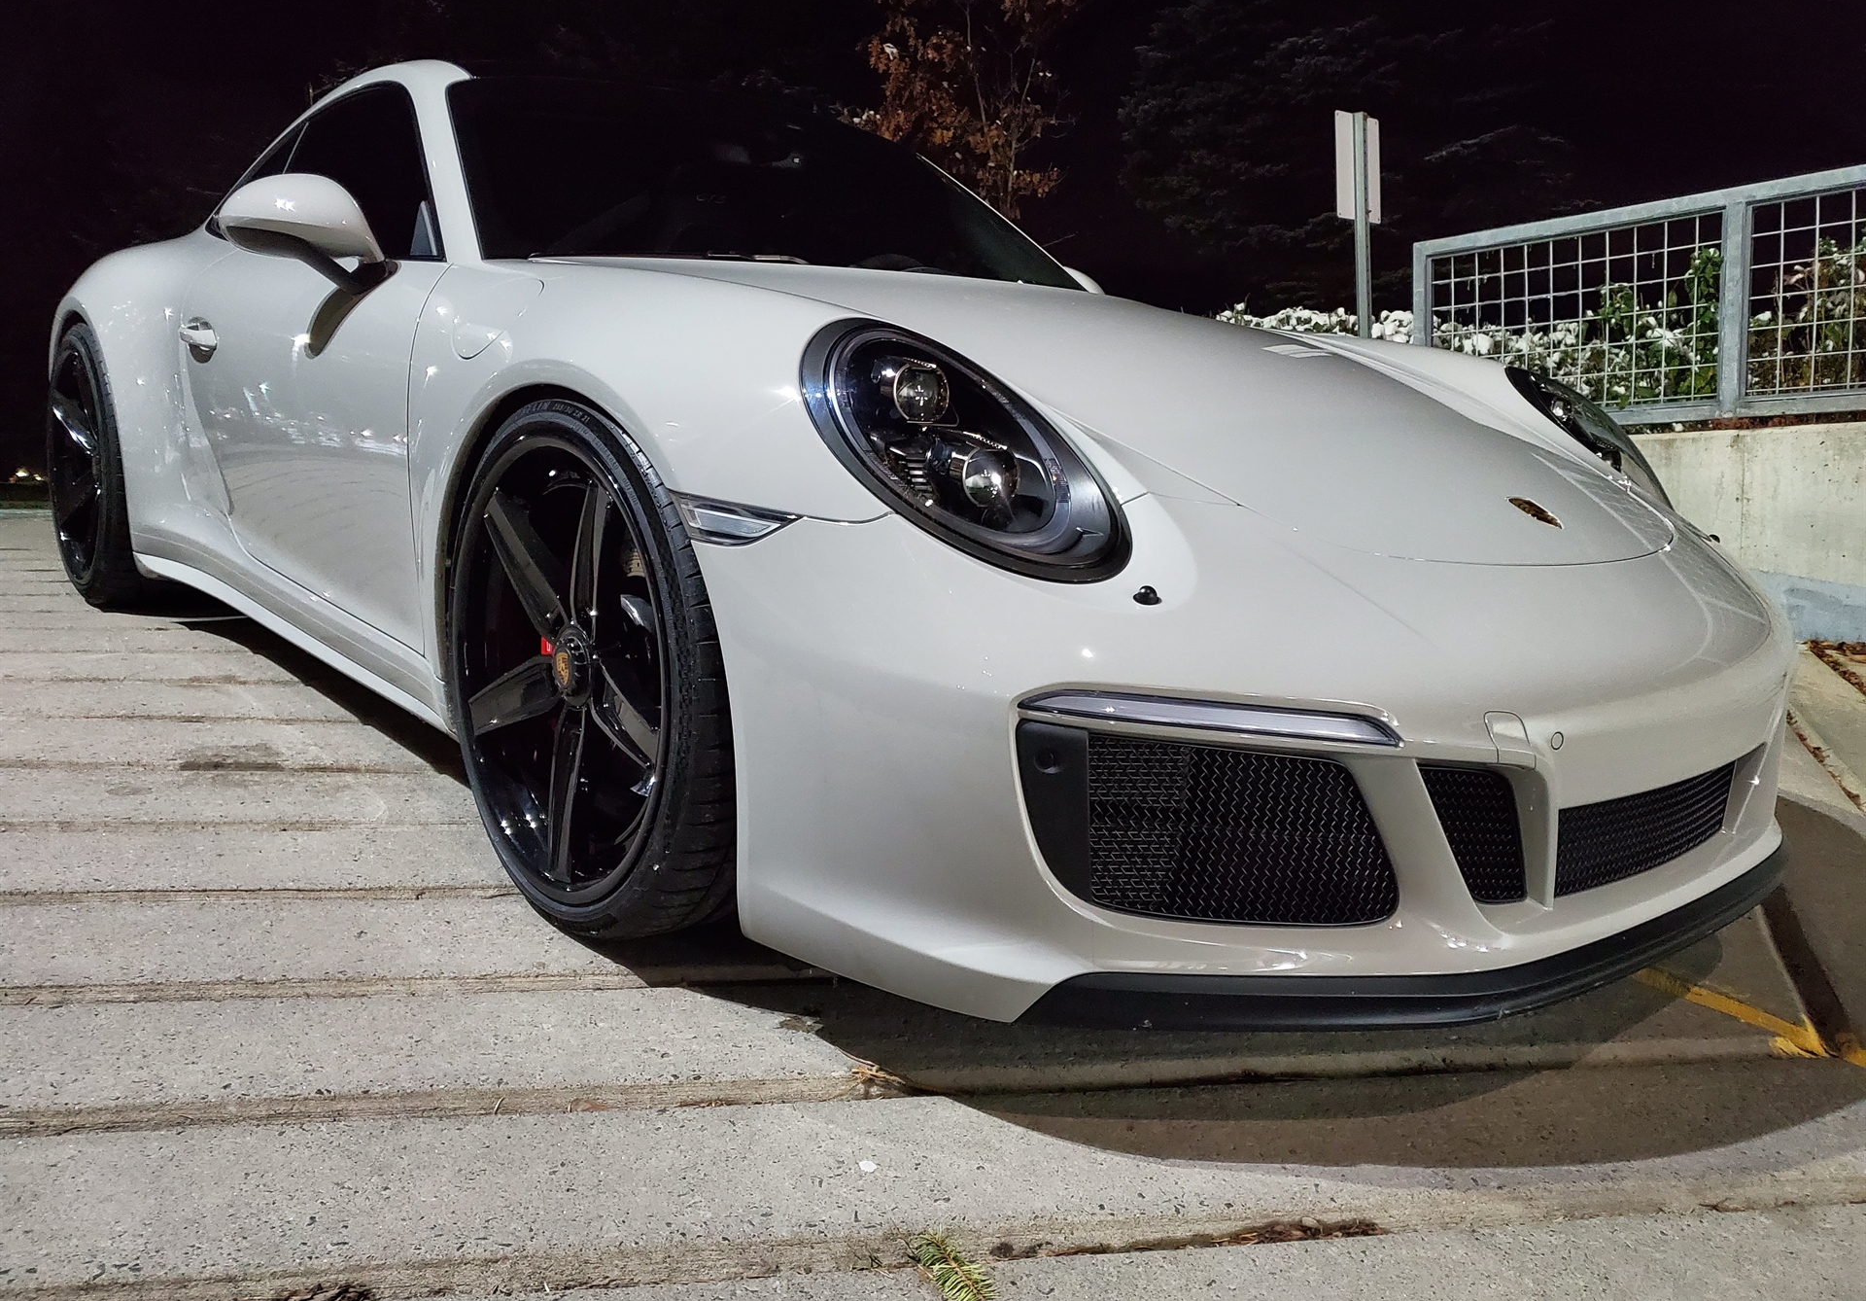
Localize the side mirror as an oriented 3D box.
[{"bbox_3d":[-0.938,-0.633,2.135,0.235,0.170,0.185,-7,16,-41],"label":"side mirror"}]

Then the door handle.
[{"bbox_3d":[-1.417,-0.597,2.701,0.055,0.075,0.180,-7,16,-41],"label":"door handle"}]

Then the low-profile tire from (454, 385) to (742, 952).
[{"bbox_3d":[-0.365,0.006,1.748,0.265,0.684,0.686,-7,16,-40],"label":"low-profile tire"}]

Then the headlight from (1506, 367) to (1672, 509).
[{"bbox_3d":[1.079,-0.333,2.285,0.250,0.225,0.345,-7,16,-41],"label":"headlight"}]

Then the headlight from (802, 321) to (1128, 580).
[{"bbox_3d":[0.032,-0.203,1.357,0.250,0.225,0.345,-7,16,-41],"label":"headlight"}]

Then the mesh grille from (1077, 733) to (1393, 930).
[{"bbox_3d":[0.295,0.160,1.319,0.330,0.175,0.065,0,12,-15],"label":"mesh grille"}]

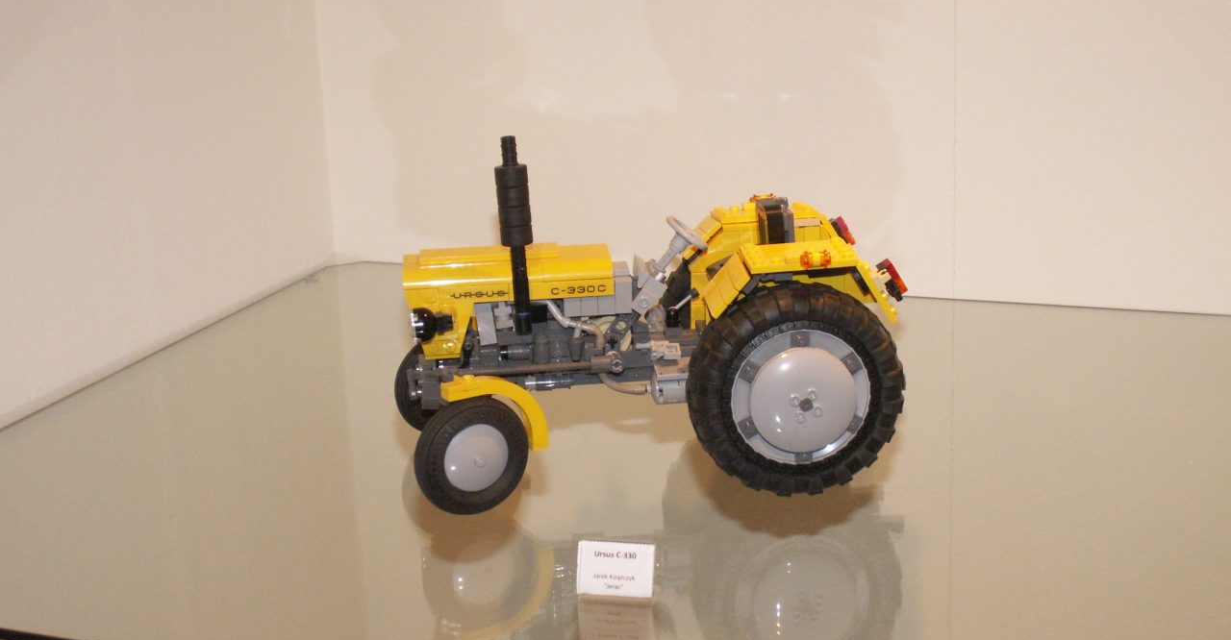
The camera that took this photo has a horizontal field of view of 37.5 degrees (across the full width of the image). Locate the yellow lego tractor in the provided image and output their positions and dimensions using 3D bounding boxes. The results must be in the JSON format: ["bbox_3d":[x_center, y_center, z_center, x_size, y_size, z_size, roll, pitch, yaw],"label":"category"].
[{"bbox_3d":[0.011,-0.015,0.866,0.237,0.163,0.175,-3,15,-4],"label":"yellow lego tractor"}]

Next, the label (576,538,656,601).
[{"bbox_3d":[0.000,0.098,0.716,0.031,0.021,0.010,1,15,11],"label":"label"}]

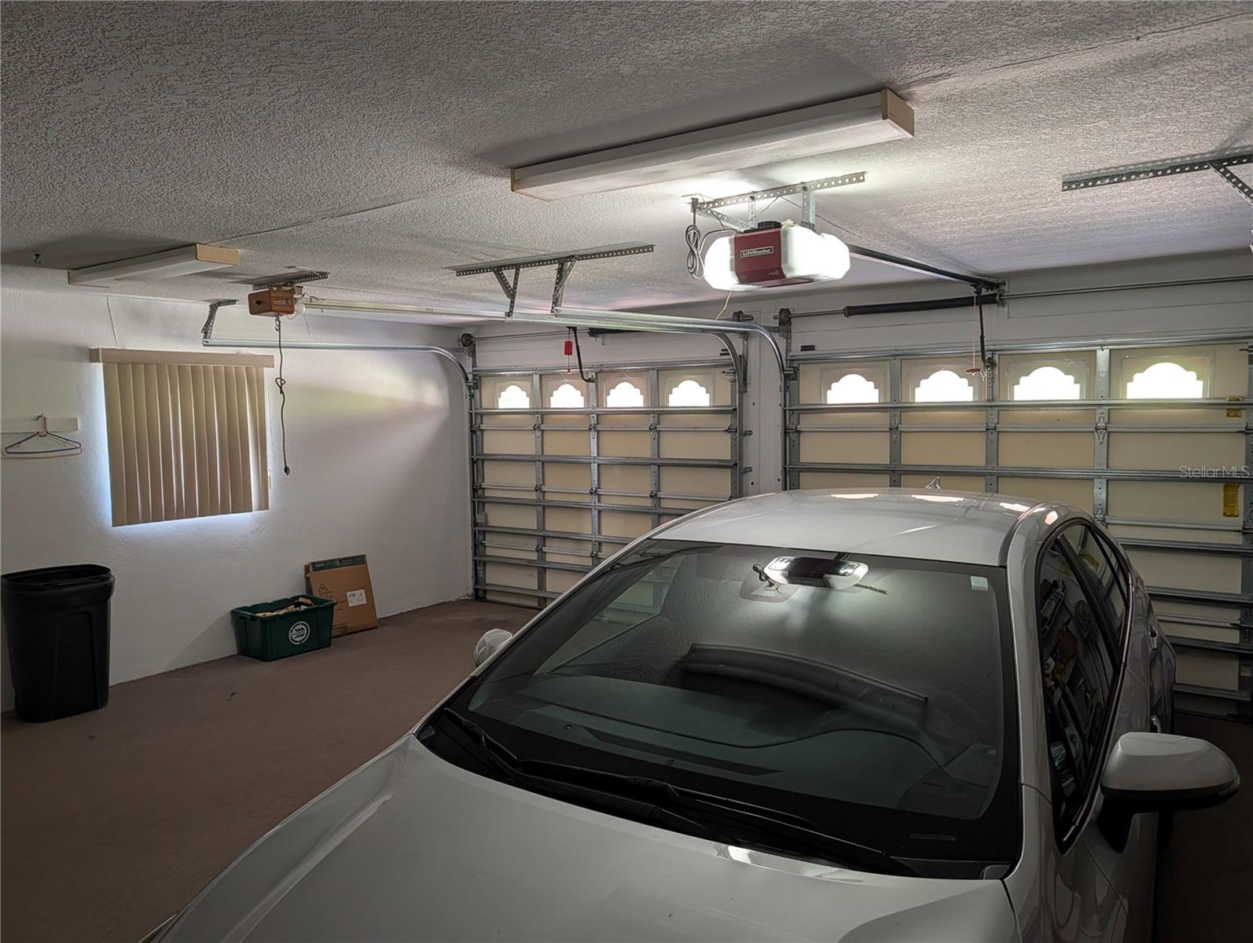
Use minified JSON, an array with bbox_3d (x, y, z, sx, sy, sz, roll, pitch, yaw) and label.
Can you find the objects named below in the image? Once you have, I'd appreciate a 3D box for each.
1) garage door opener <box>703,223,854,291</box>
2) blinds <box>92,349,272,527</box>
[{"bbox_3d":[0.532,-0.771,3.139,0.420,0.210,0.300,2,5,36],"label":"garage door opener"},{"bbox_3d":[-2.981,-0.242,5.991,0.130,1.135,1.190,2,5,36],"label":"blinds"}]

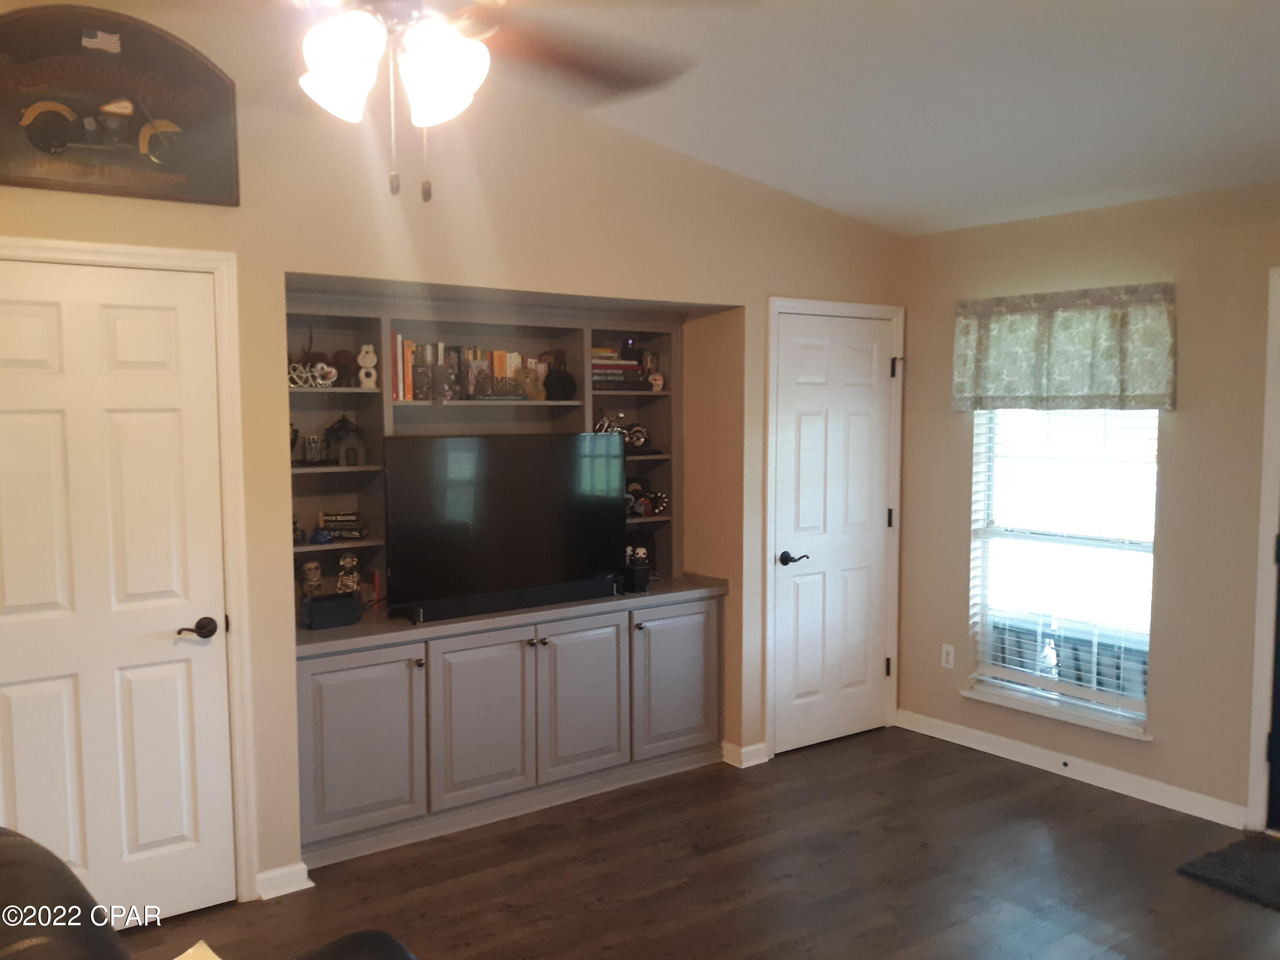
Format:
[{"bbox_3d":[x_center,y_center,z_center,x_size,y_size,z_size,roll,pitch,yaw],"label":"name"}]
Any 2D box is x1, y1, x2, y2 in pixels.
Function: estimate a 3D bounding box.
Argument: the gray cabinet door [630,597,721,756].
[{"bbox_3d":[0.156,0.873,4.565,0.474,0.649,0.025,-3,5,-36],"label":"gray cabinet door"}]

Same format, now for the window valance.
[{"bbox_3d":[1.797,-0.548,4.456,0.080,0.506,1.020,-3,5,-36],"label":"window valance"}]

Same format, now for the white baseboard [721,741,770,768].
[{"bbox_3d":[0.491,1.242,4.747,0.173,0.093,0.126,-3,5,-36],"label":"white baseboard"}]

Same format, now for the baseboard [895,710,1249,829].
[{"bbox_3d":[1.820,1.246,4.612,0.020,0.093,1.660,-3,5,-36],"label":"baseboard"}]

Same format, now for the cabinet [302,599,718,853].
[{"bbox_3d":[-0.557,0.905,4.365,1.970,0.745,0.540,-3,5,-36],"label":"cabinet"}]

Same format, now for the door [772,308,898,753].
[{"bbox_3d":[0.931,0.242,4.955,0.790,2.040,0.055,-3,5,-36],"label":"door"}]

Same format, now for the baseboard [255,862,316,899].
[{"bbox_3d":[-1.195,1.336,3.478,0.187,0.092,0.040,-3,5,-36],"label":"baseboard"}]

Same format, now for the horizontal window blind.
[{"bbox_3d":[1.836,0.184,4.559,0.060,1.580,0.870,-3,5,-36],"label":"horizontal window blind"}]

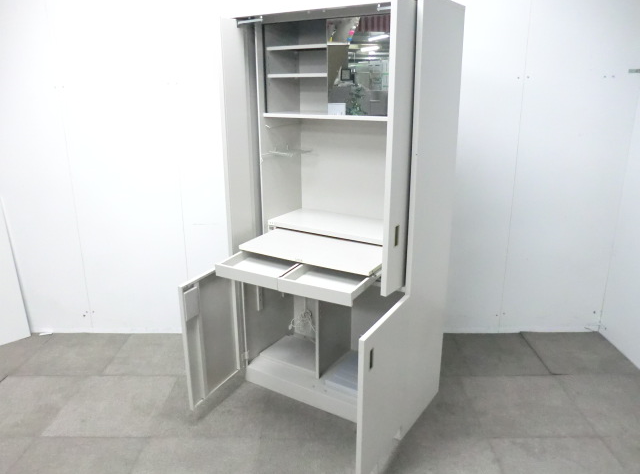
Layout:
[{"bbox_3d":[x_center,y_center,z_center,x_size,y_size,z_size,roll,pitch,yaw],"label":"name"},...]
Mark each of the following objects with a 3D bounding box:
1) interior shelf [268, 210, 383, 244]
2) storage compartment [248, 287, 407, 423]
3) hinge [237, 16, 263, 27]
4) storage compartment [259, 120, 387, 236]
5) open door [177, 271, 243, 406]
[{"bbox_3d":[0.121,-0.050,2.372,0.695,0.028,0.320,10,20,31],"label":"interior shelf"},{"bbox_3d":[0.104,0.427,2.485,0.870,0.670,0.425,10,20,31],"label":"storage compartment"},{"bbox_3d":[-0.286,-0.898,2.089,0.150,0.024,0.040,10,20,31],"label":"hinge"},{"bbox_3d":[0.115,-0.297,2.296,0.700,0.495,0.330,10,20,31],"label":"storage compartment"},{"bbox_3d":[-0.477,0.457,2.367,0.026,0.623,0.400,10,20,31],"label":"open door"}]

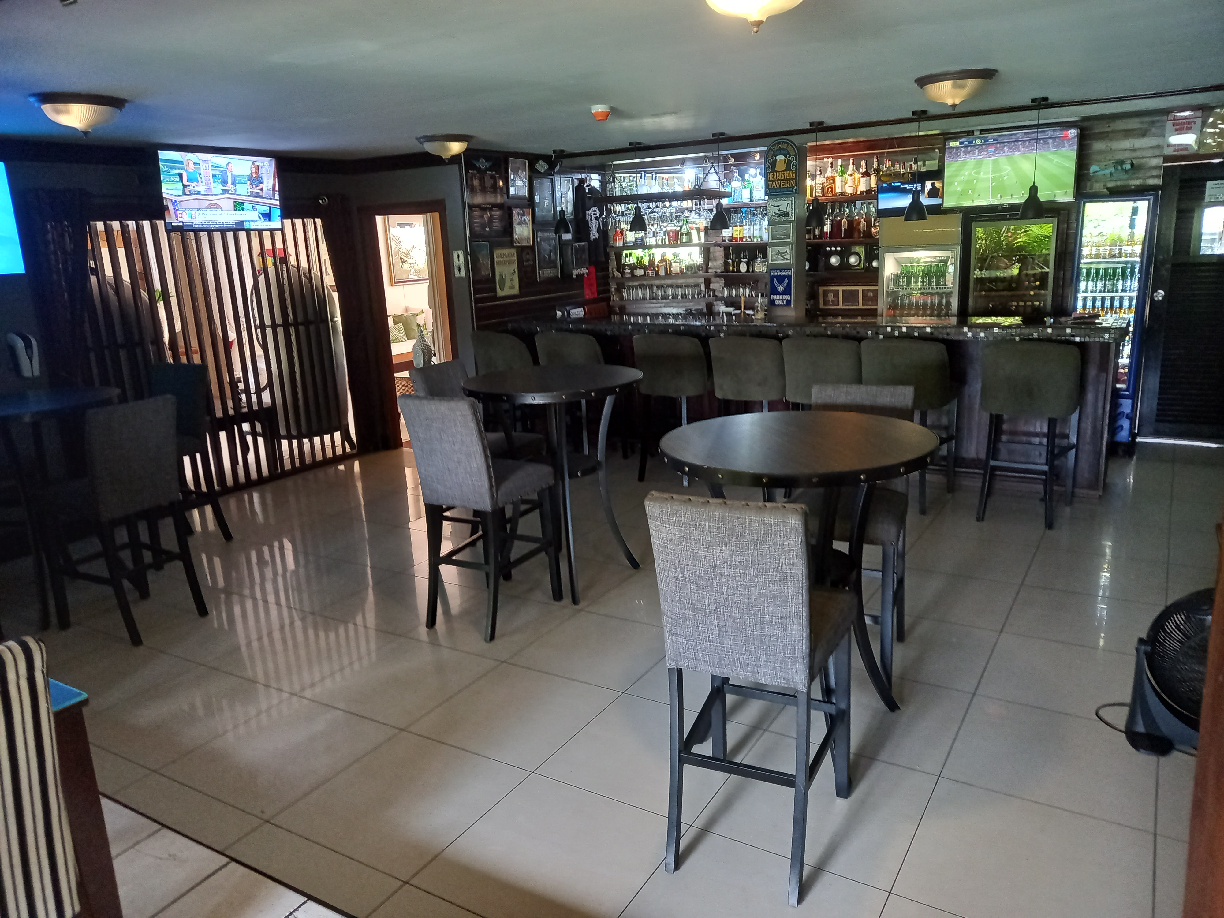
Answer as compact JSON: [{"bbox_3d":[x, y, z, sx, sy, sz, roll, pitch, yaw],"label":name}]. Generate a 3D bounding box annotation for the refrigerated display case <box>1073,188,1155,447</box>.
[{"bbox_3d":[3.747,-1.028,6.671,0.500,1.880,0.560,6,16,31],"label":"refrigerated display case"}]

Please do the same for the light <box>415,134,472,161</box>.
[{"bbox_3d":[-1.185,-2.201,6.301,0.406,0.170,0.406,-3,14,1],"label":"light"}]

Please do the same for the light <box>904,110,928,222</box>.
[{"bbox_3d":[2.169,-2.069,6.276,0.158,0.760,0.158,6,16,31],"label":"light"}]

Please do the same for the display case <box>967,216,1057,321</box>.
[{"bbox_3d":[3.334,-1.108,7.402,0.650,1.760,0.600,6,16,31],"label":"display case"}]

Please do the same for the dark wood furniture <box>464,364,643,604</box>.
[{"bbox_3d":[-0.263,0.107,4.596,0.905,1.075,0.905,-3,14,1],"label":"dark wood furniture"}]

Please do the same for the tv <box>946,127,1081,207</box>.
[{"bbox_3d":[3.094,-2.255,6.906,0.950,0.550,0.070,4,25,28],"label":"tv"}]

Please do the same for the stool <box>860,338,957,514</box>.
[{"bbox_3d":[1.890,-0.248,5.580,0.500,1.090,0.610,6,16,31],"label":"stool"}]

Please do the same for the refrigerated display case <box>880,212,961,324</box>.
[{"bbox_3d":[2.613,-1.105,7.392,0.620,1.810,0.580,6,16,31],"label":"refrigerated display case"}]

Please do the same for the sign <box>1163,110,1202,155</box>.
[{"bbox_3d":[4.137,-2.361,6.400,0.205,0.300,0.015,6,16,31],"label":"sign"}]

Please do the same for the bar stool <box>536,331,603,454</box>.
[{"bbox_3d":[-0.172,-0.466,6.977,0.510,1.070,0.600,6,16,31],"label":"bar stool"}]

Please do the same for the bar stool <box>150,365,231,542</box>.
[{"bbox_3d":[-2.734,0.033,5.329,0.425,1.110,0.580,4,15,26],"label":"bar stool"}]

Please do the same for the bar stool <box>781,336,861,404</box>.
[{"bbox_3d":[1.469,-0.287,5.828,0.500,1.090,0.600,6,16,31],"label":"bar stool"}]

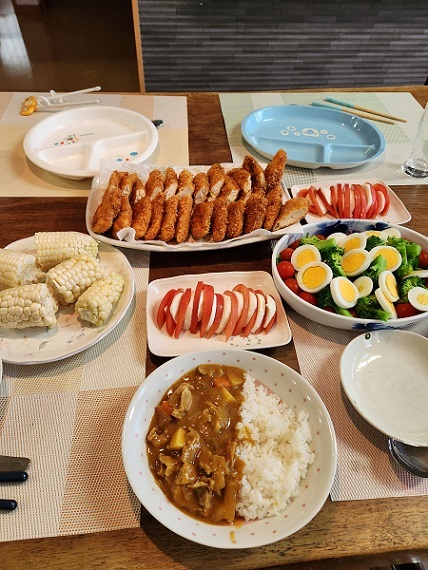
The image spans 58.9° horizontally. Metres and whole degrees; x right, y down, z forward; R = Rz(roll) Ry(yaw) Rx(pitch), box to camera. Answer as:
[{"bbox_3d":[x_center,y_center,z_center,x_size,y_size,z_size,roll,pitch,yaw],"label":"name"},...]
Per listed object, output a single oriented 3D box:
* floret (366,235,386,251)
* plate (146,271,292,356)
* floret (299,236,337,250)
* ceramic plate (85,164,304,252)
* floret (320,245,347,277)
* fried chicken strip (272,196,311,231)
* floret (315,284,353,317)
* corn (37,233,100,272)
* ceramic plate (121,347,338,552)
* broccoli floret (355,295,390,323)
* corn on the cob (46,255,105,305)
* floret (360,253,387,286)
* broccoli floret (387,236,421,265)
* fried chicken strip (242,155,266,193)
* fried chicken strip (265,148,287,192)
[{"bbox_3d":[0.241,-0.062,0.562,0.033,0.030,0.034,1,53,-3],"label":"floret"},{"bbox_3d":[0.003,0.037,0.465,0.163,0.022,0.111,-5,51,-6],"label":"plate"},{"bbox_3d":[0.139,-0.052,0.500,0.050,0.033,0.033,5,51,-6],"label":"floret"},{"bbox_3d":[-0.033,-0.116,0.581,0.306,0.031,0.192,-3,51,-5],"label":"ceramic plate"},{"bbox_3d":[0.171,-0.035,0.541,0.036,0.036,0.042,-3,53,-6],"label":"floret"},{"bbox_3d":[0.125,-0.115,0.609,0.076,0.028,0.030,-38,63,-12],"label":"fried chicken strip"},{"bbox_3d":[0.160,0.021,0.502,0.034,0.033,0.046,-34,62,-25],"label":"floret"},{"bbox_3d":[-0.192,-0.046,0.493,0.078,0.047,0.047,6,51,2],"label":"corn"},{"bbox_3d":[0.016,0.167,0.412,0.219,0.045,0.203,2,53,-2],"label":"ceramic plate"},{"bbox_3d":[0.183,0.026,0.441,0.044,0.034,0.034,32,56,10],"label":"broccoli floret"},{"bbox_3d":[-0.167,-0.008,0.456,0.060,0.046,0.046,-35,60,-26],"label":"corn on the cob"},{"bbox_3d":[0.197,-0.018,0.470,0.042,0.031,0.031,-34,44,1],"label":"floret"},{"bbox_3d":[0.278,-0.051,0.556,0.043,0.036,0.042,-3,53,-6],"label":"broccoli floret"},{"bbox_3d":[0.067,-0.170,0.603,0.029,0.025,0.082,-19,75,-17],"label":"fried chicken strip"},{"bbox_3d":[0.106,-0.197,0.654,0.027,0.026,0.080,24,80,14],"label":"fried chicken strip"}]

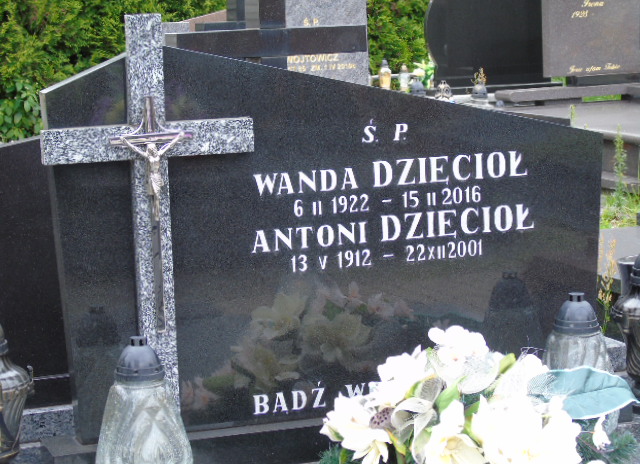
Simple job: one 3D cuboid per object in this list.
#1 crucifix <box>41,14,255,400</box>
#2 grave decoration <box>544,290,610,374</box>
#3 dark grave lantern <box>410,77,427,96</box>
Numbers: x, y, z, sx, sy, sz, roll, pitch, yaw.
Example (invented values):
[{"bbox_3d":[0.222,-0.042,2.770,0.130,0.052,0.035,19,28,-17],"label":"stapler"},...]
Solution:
[{"bbox_3d":[-0.312,-0.002,3.286,0.405,0.812,0.056,-5,8,-19],"label":"crucifix"},{"bbox_3d":[0.518,0.274,3.491,0.167,0.310,0.167,-5,8,-19],"label":"grave decoration"},{"bbox_3d":[0.543,-0.721,9.518,0.130,0.260,0.130,-5,8,-19],"label":"dark grave lantern"}]

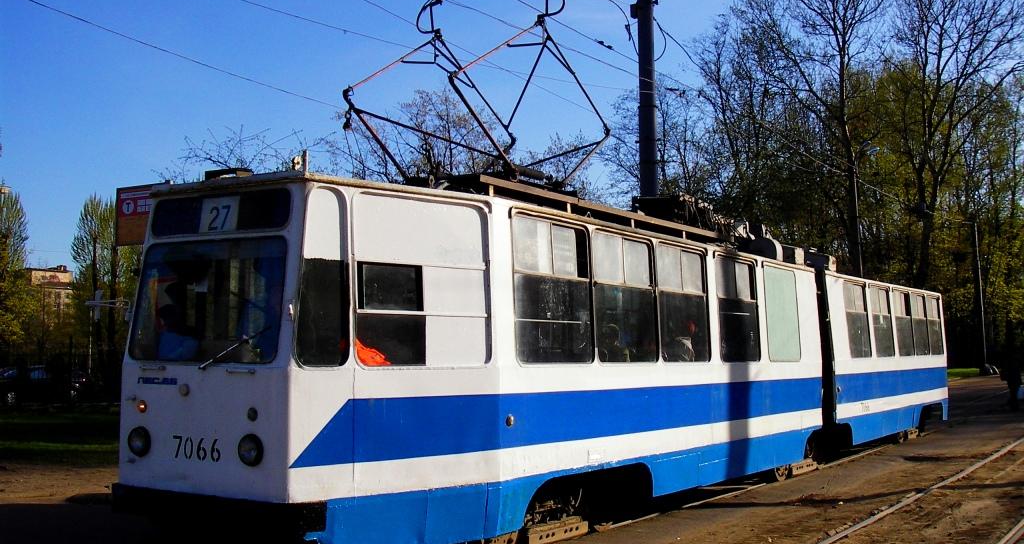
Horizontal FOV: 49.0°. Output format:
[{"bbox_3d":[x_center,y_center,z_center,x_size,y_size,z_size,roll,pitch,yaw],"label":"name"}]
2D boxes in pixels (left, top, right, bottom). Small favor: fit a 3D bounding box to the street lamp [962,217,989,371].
[{"bbox_3d":[26.005,1.233,63.000,1.150,8.882,0.500,0,-4,0],"label":"street lamp"}]

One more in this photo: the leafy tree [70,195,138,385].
[{"bbox_3d":[-19.552,0.962,53.995,3.100,9.541,3.100,0,-4,0],"label":"leafy tree"}]

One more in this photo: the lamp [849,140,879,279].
[{"bbox_3d":[13.234,-0.016,42.157,0.950,9.950,1.300,-3,-5,33],"label":"lamp"}]

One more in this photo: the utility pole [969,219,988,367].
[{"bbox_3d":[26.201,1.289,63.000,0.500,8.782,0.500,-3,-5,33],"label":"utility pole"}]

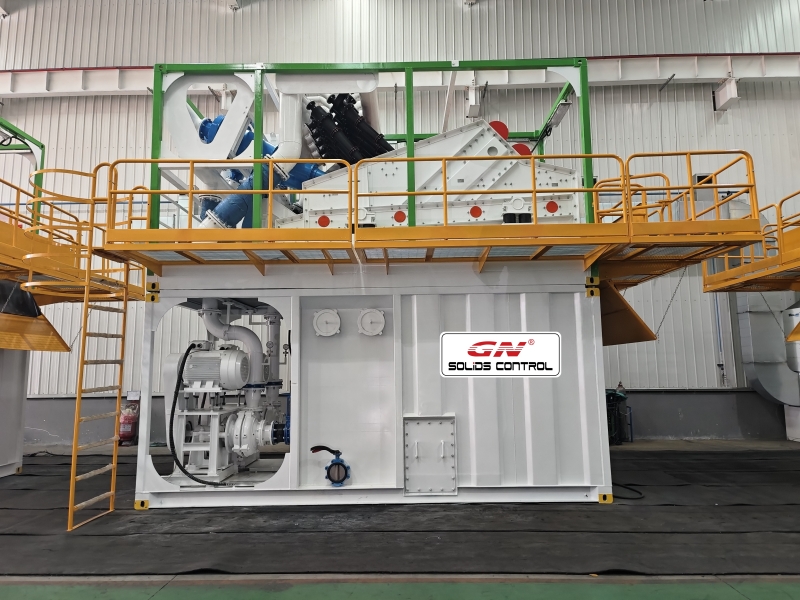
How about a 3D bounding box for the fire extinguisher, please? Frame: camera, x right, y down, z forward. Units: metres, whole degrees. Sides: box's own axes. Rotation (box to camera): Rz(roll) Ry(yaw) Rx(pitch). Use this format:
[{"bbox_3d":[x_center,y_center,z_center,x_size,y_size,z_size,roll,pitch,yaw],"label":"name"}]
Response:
[{"bbox_3d":[-6.236,2.818,12.241,0.480,1.120,0.450,-1,-7,0],"label":"fire extinguisher"}]

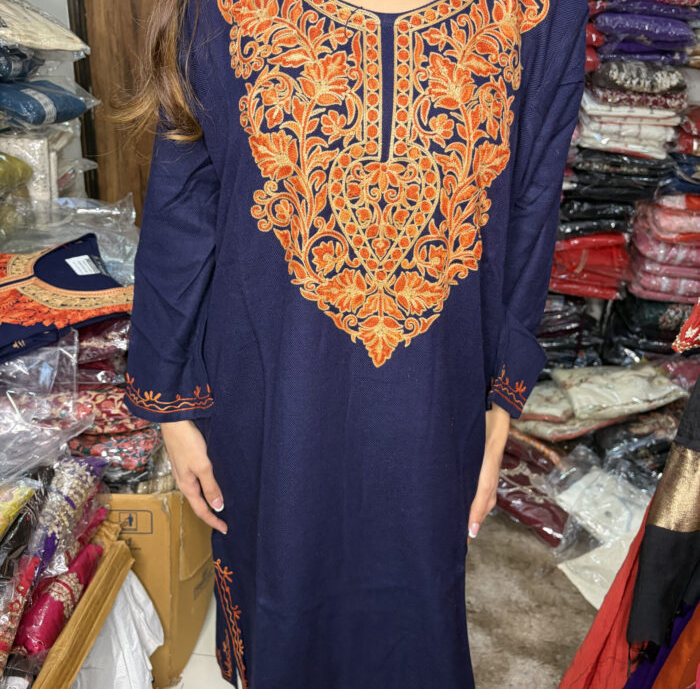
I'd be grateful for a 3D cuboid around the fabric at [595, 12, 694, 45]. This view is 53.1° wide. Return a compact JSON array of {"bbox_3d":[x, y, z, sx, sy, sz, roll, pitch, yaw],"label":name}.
[{"bbox_3d":[0.776,-0.871,1.979,0.260,0.065,0.310,0,16,0],"label":"fabric"}]

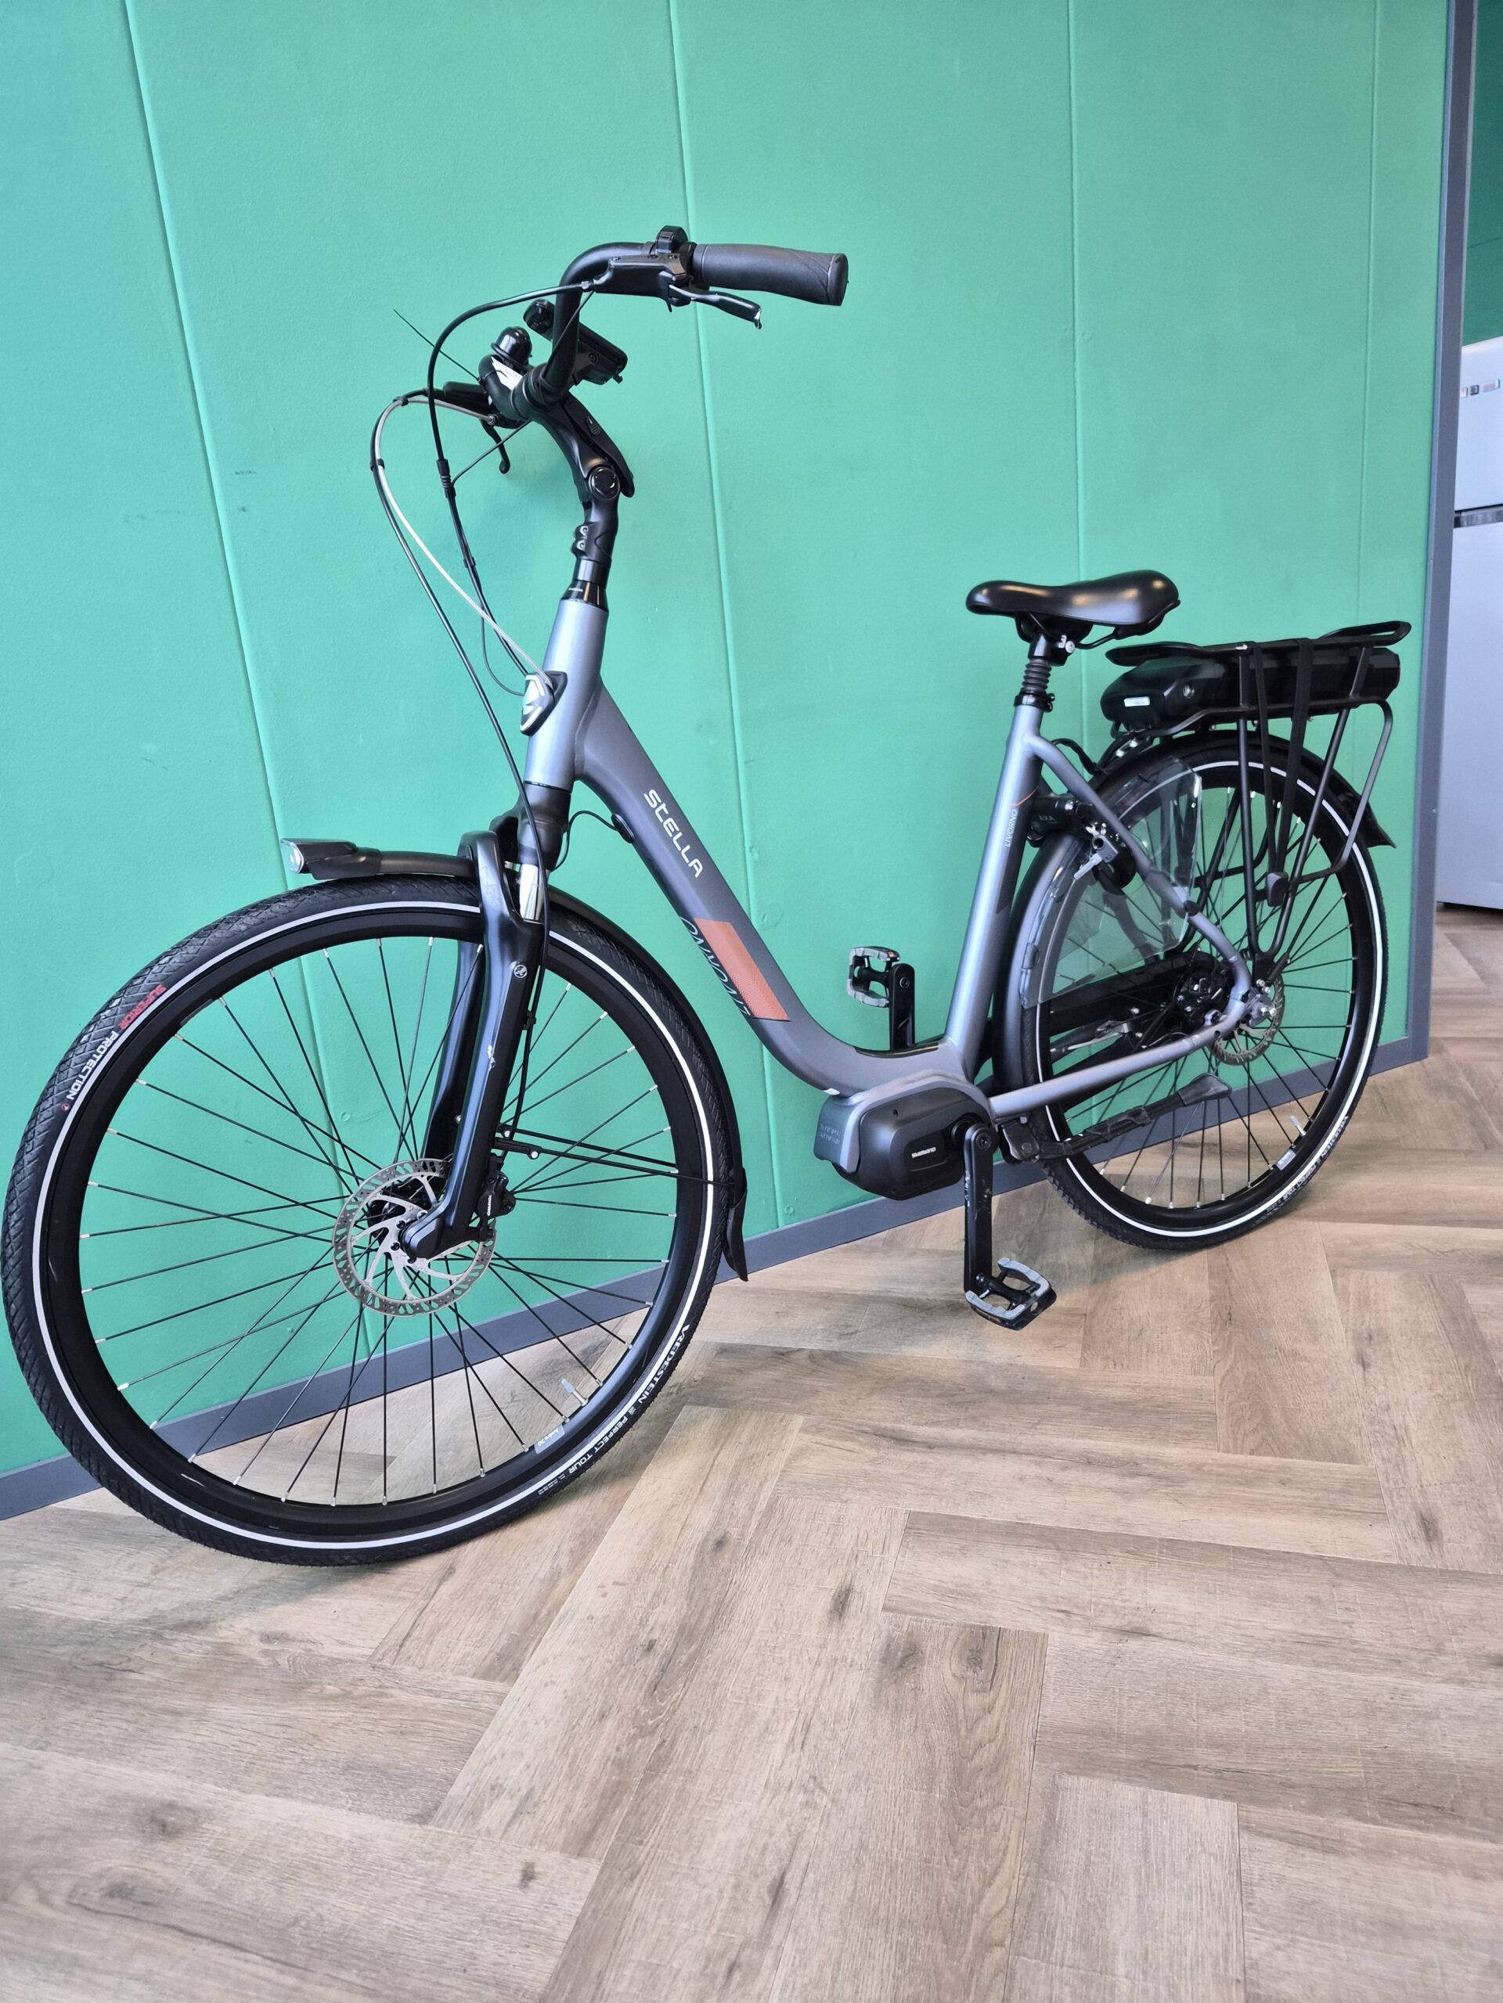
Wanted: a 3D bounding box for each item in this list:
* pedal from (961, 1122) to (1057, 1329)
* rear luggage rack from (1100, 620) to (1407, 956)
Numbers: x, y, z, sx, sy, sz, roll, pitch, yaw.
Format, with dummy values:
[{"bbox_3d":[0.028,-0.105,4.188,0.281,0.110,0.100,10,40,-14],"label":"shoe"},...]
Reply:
[{"bbox_3d":[0.290,0.259,1.554,0.076,0.212,0.123,-13,14,-27],"label":"pedal"},{"bbox_3d":[0.711,-0.288,1.853,0.517,0.427,0.156,-13,14,-27],"label":"rear luggage rack"}]

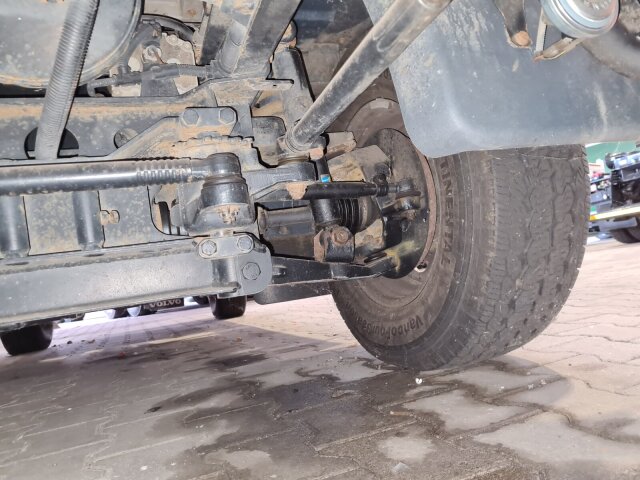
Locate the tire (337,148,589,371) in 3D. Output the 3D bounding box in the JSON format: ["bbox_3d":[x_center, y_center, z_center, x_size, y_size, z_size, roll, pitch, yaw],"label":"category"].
[{"bbox_3d":[0.209,-0.086,1.058,0.238,0.708,0.716,-6,-4,-22],"label":"tire"}]

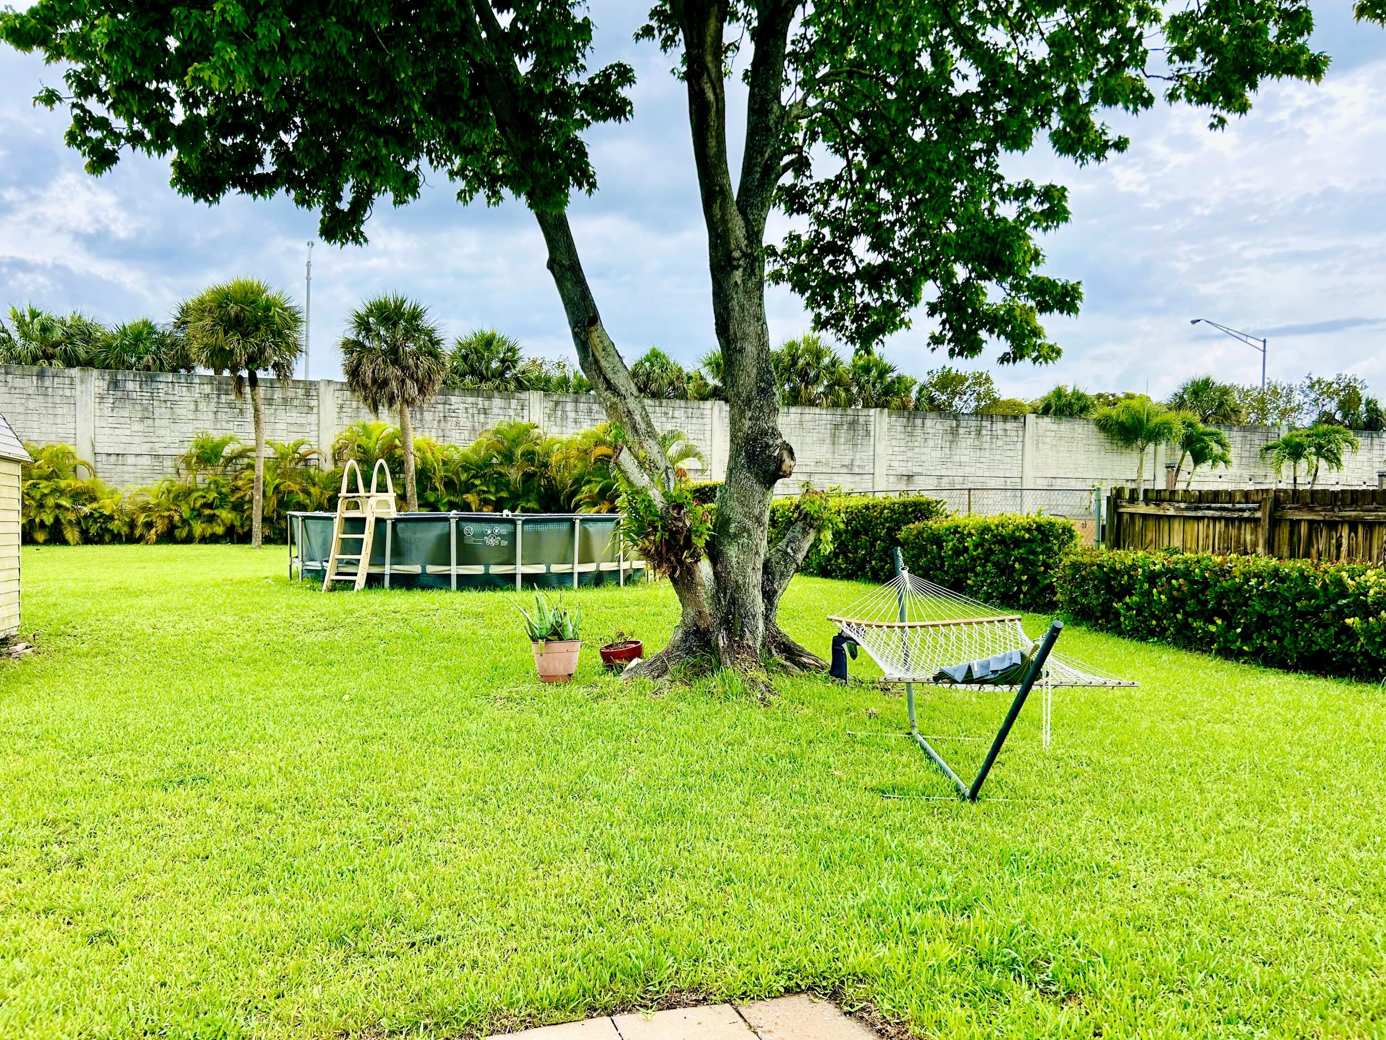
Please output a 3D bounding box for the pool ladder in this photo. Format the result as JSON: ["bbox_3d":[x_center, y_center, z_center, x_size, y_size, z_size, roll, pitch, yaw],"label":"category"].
[{"bbox_3d":[-5.251,0.070,16.753,0.680,2.070,1.250,1,1,22],"label":"pool ladder"}]

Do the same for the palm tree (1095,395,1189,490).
[{"bbox_3d":[12.014,-1.036,28.000,2.500,4.597,2.400,1,1,0],"label":"palm tree"}]

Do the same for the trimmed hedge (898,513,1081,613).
[{"bbox_3d":[4.645,0.589,16.809,1.150,1.420,3.400,0,1,-19],"label":"trimmed hedge"}]

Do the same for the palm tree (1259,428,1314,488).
[{"bbox_3d":[15.432,-0.527,27.000,1.500,3.692,1.500,1,1,0],"label":"palm tree"}]

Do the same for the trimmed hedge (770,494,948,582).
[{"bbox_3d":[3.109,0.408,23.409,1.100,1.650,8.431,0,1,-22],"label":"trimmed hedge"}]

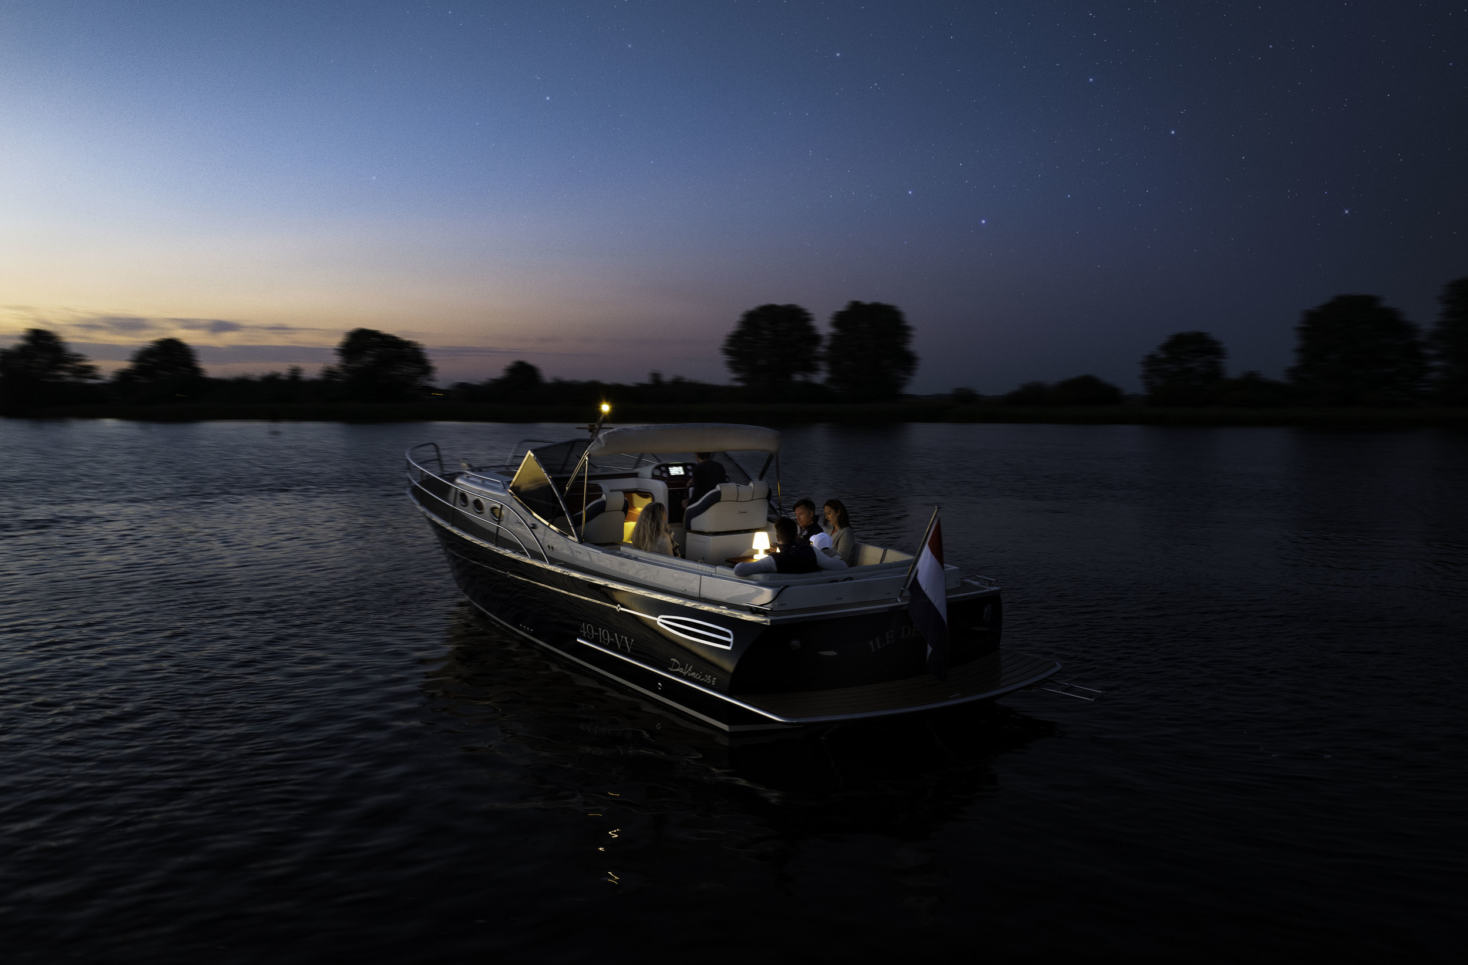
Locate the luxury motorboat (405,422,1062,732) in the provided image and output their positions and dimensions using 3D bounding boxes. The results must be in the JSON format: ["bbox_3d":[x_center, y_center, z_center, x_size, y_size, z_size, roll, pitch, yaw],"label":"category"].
[{"bbox_3d":[-1.608,0.505,13.710,3.587,2.603,11.121,-2,4,-38],"label":"luxury motorboat"}]

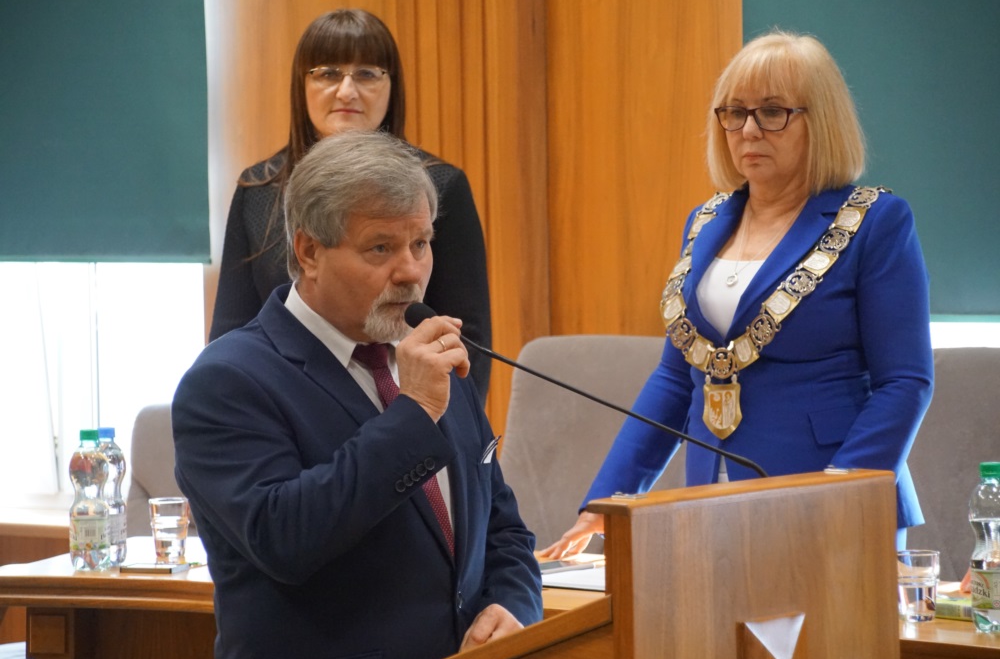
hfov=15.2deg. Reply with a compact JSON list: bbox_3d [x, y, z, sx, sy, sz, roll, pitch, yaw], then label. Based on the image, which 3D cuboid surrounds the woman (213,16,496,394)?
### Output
[{"bbox_3d":[-0.253,0.269,6.519,0.490,1.650,0.310,-1,4,2],"label":"woman"}]

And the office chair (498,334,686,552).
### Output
[{"bbox_3d":[0.156,0.565,6.461,0.600,1.060,0.620,0,4,14],"label":"office chair"}]

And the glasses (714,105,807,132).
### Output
[{"bbox_3d":[0.439,-0.339,5.991,0.140,0.043,0.143,2,5,31],"label":"glasses"}]

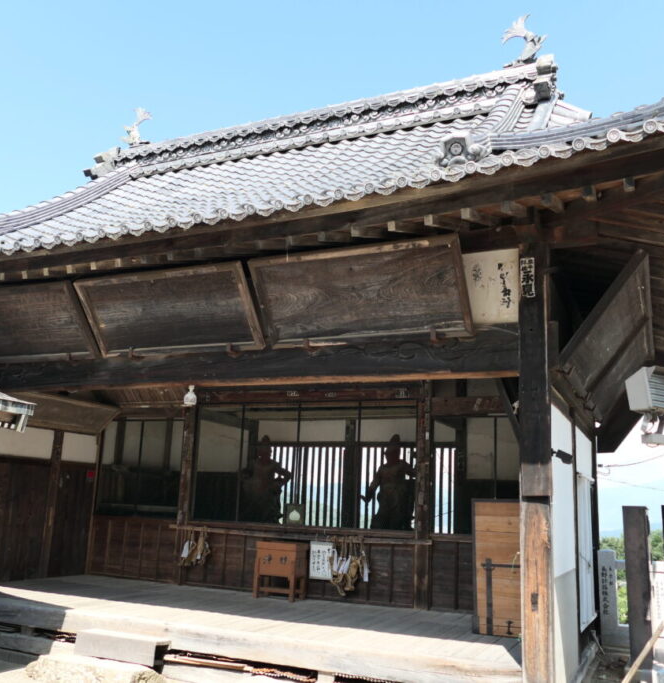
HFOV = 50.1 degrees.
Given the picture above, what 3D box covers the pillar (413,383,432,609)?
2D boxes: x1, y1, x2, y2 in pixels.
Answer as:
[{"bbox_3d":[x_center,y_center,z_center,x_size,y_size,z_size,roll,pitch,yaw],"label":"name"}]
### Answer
[{"bbox_3d":[1.208,1.971,9.242,0.177,2.830,0.171,-3,-14,24],"label":"pillar"}]

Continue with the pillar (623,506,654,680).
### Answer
[{"bbox_3d":[3.363,2.711,7.801,0.232,1.745,0.220,-3,-14,24],"label":"pillar"}]

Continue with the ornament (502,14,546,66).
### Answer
[{"bbox_3d":[2.538,-3.966,9.397,0.549,0.634,0.244,-3,-14,24],"label":"ornament"}]

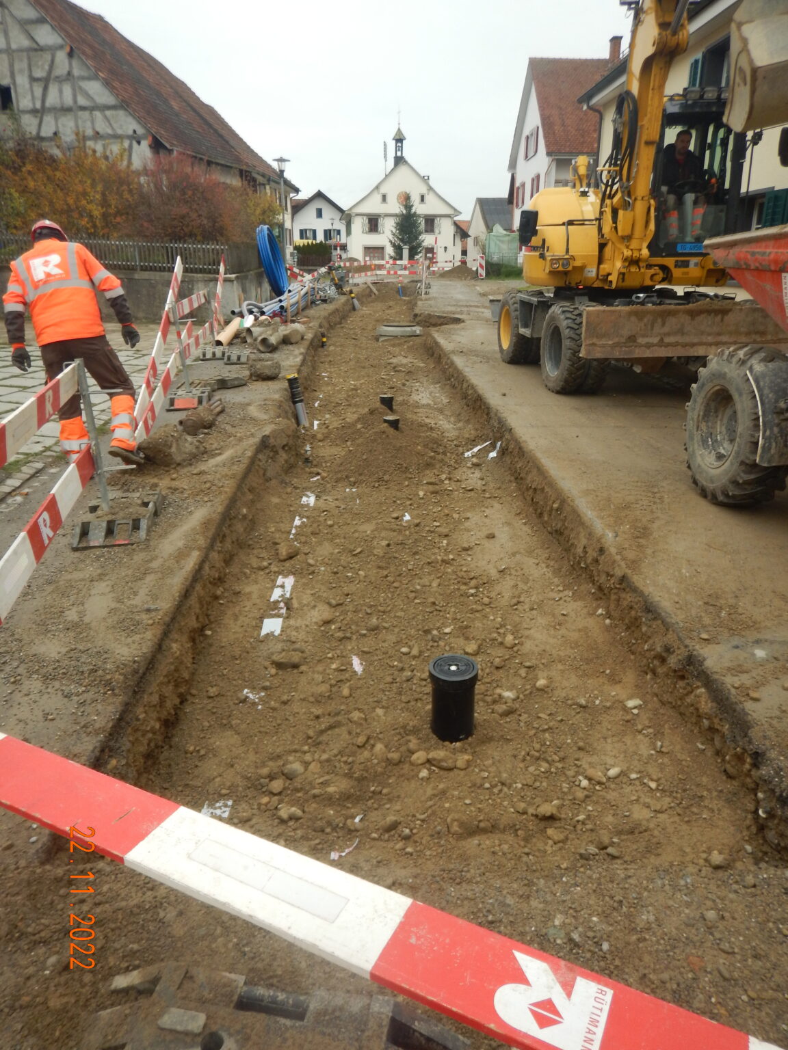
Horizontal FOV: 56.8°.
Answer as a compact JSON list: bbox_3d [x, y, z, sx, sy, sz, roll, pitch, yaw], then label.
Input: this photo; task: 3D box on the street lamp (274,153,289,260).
[{"bbox_3d":[-3.865,-10.543,25.922,0.620,4.650,0.620,0,20,0],"label":"street lamp"}]

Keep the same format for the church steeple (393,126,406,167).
[{"bbox_3d":[0.537,-38.015,73.303,1.350,3.840,1.350,-2,20,-6],"label":"church steeple"}]

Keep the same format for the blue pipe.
[{"bbox_3d":[-4.012,-8.686,23.977,0.400,2.300,2.250,-15,20,5],"label":"blue pipe"}]

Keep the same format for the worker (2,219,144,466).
[{"bbox_3d":[-2.379,-1.285,5.394,0.920,1.800,0.580,1,20,2],"label":"worker"}]

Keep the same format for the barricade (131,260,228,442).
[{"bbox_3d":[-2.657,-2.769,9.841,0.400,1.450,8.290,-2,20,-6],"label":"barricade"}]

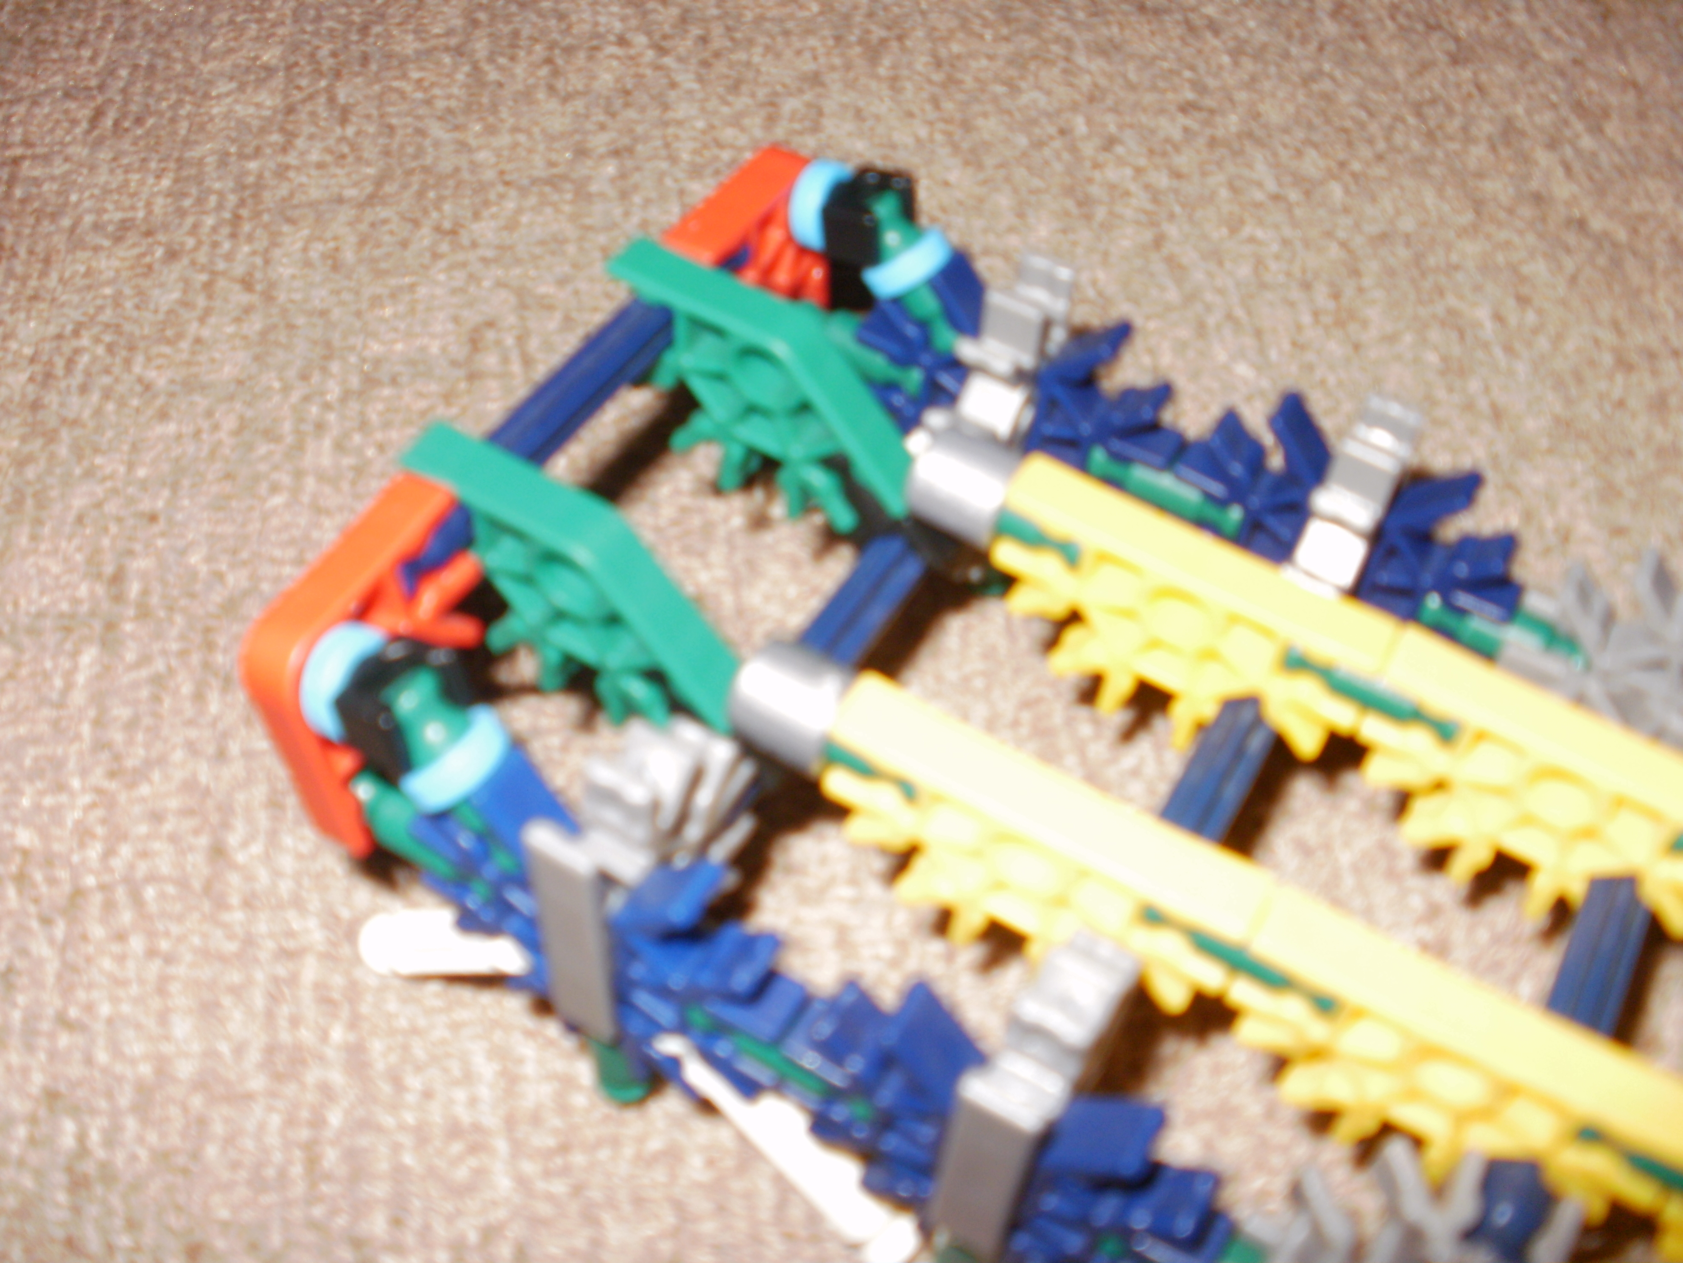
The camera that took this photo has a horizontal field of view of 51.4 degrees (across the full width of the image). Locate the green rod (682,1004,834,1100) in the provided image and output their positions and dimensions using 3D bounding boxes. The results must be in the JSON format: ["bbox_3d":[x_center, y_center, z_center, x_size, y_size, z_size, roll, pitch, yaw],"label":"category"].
[{"bbox_3d":[-0.005,0.035,0.145,0.017,0.006,0.006,27,55,16],"label":"green rod"}]

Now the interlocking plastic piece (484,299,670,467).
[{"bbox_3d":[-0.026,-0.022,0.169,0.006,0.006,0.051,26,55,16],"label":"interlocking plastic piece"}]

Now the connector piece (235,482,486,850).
[{"bbox_3d":[-0.041,0.002,0.156,0.006,0.024,0.023,21,53,23],"label":"connector piece"}]

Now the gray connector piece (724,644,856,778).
[{"bbox_3d":[-0.004,0.007,0.155,0.008,0.010,0.010,26,55,16],"label":"gray connector piece"}]

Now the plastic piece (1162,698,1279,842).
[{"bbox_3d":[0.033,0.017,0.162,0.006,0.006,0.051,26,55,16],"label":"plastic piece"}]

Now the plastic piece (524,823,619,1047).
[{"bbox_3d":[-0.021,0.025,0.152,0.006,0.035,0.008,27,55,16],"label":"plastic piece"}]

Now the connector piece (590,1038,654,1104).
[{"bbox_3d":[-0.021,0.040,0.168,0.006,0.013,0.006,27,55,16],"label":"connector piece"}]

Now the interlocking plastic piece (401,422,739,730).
[{"bbox_3d":[-0.024,-0.003,0.166,0.035,0.023,0.006,27,55,16],"label":"interlocking plastic piece"}]

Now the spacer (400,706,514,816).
[{"bbox_3d":[-0.032,0.010,0.143,0.004,0.010,0.010,52,54,-21],"label":"spacer"}]

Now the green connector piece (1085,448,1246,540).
[{"bbox_3d":[0.036,-0.015,0.191,0.017,0.006,0.006,27,55,16],"label":"green connector piece"}]

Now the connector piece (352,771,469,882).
[{"bbox_3d":[-0.037,0.017,0.161,0.017,0.006,0.006,27,55,16],"label":"connector piece"}]

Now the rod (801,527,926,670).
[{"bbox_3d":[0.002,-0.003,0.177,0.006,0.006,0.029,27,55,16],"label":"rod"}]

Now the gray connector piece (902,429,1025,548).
[{"bbox_3d":[0.012,-0.014,0.176,0.009,0.010,0.010,27,55,16],"label":"gray connector piece"}]

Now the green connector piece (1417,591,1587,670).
[{"bbox_3d":[0.067,0.000,0.177,0.016,0.006,0.006,26,55,16],"label":"green connector piece"}]

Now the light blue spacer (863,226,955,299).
[{"bbox_3d":[0.007,-0.039,0.185,0.004,0.010,0.010,52,54,-21],"label":"light blue spacer"}]

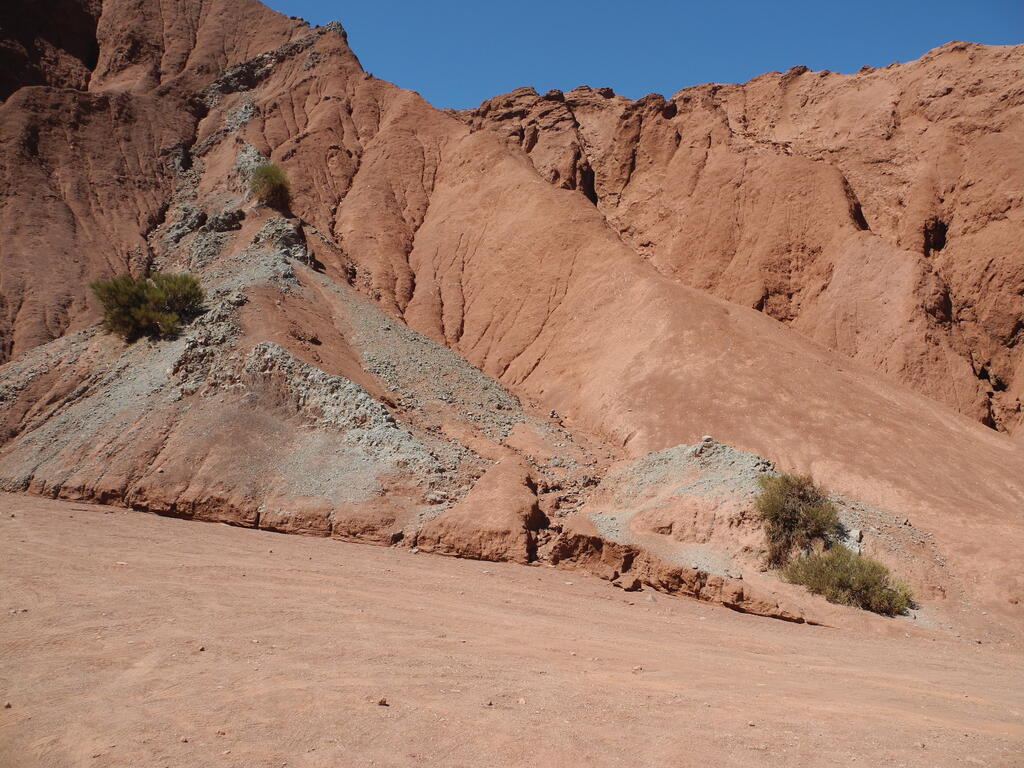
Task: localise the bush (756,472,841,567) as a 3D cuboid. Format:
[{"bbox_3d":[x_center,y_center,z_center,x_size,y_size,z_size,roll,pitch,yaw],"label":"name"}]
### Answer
[{"bbox_3d":[2.698,1.267,7.800,0.740,0.780,0.650,-1,-2,19],"label":"bush"}]

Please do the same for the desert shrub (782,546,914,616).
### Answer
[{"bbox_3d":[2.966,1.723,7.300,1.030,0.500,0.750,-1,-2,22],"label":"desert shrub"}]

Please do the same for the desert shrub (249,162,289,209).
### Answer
[{"bbox_3d":[-6.002,-4.925,20.500,0.980,0.950,0.950,1,-2,-16],"label":"desert shrub"}]

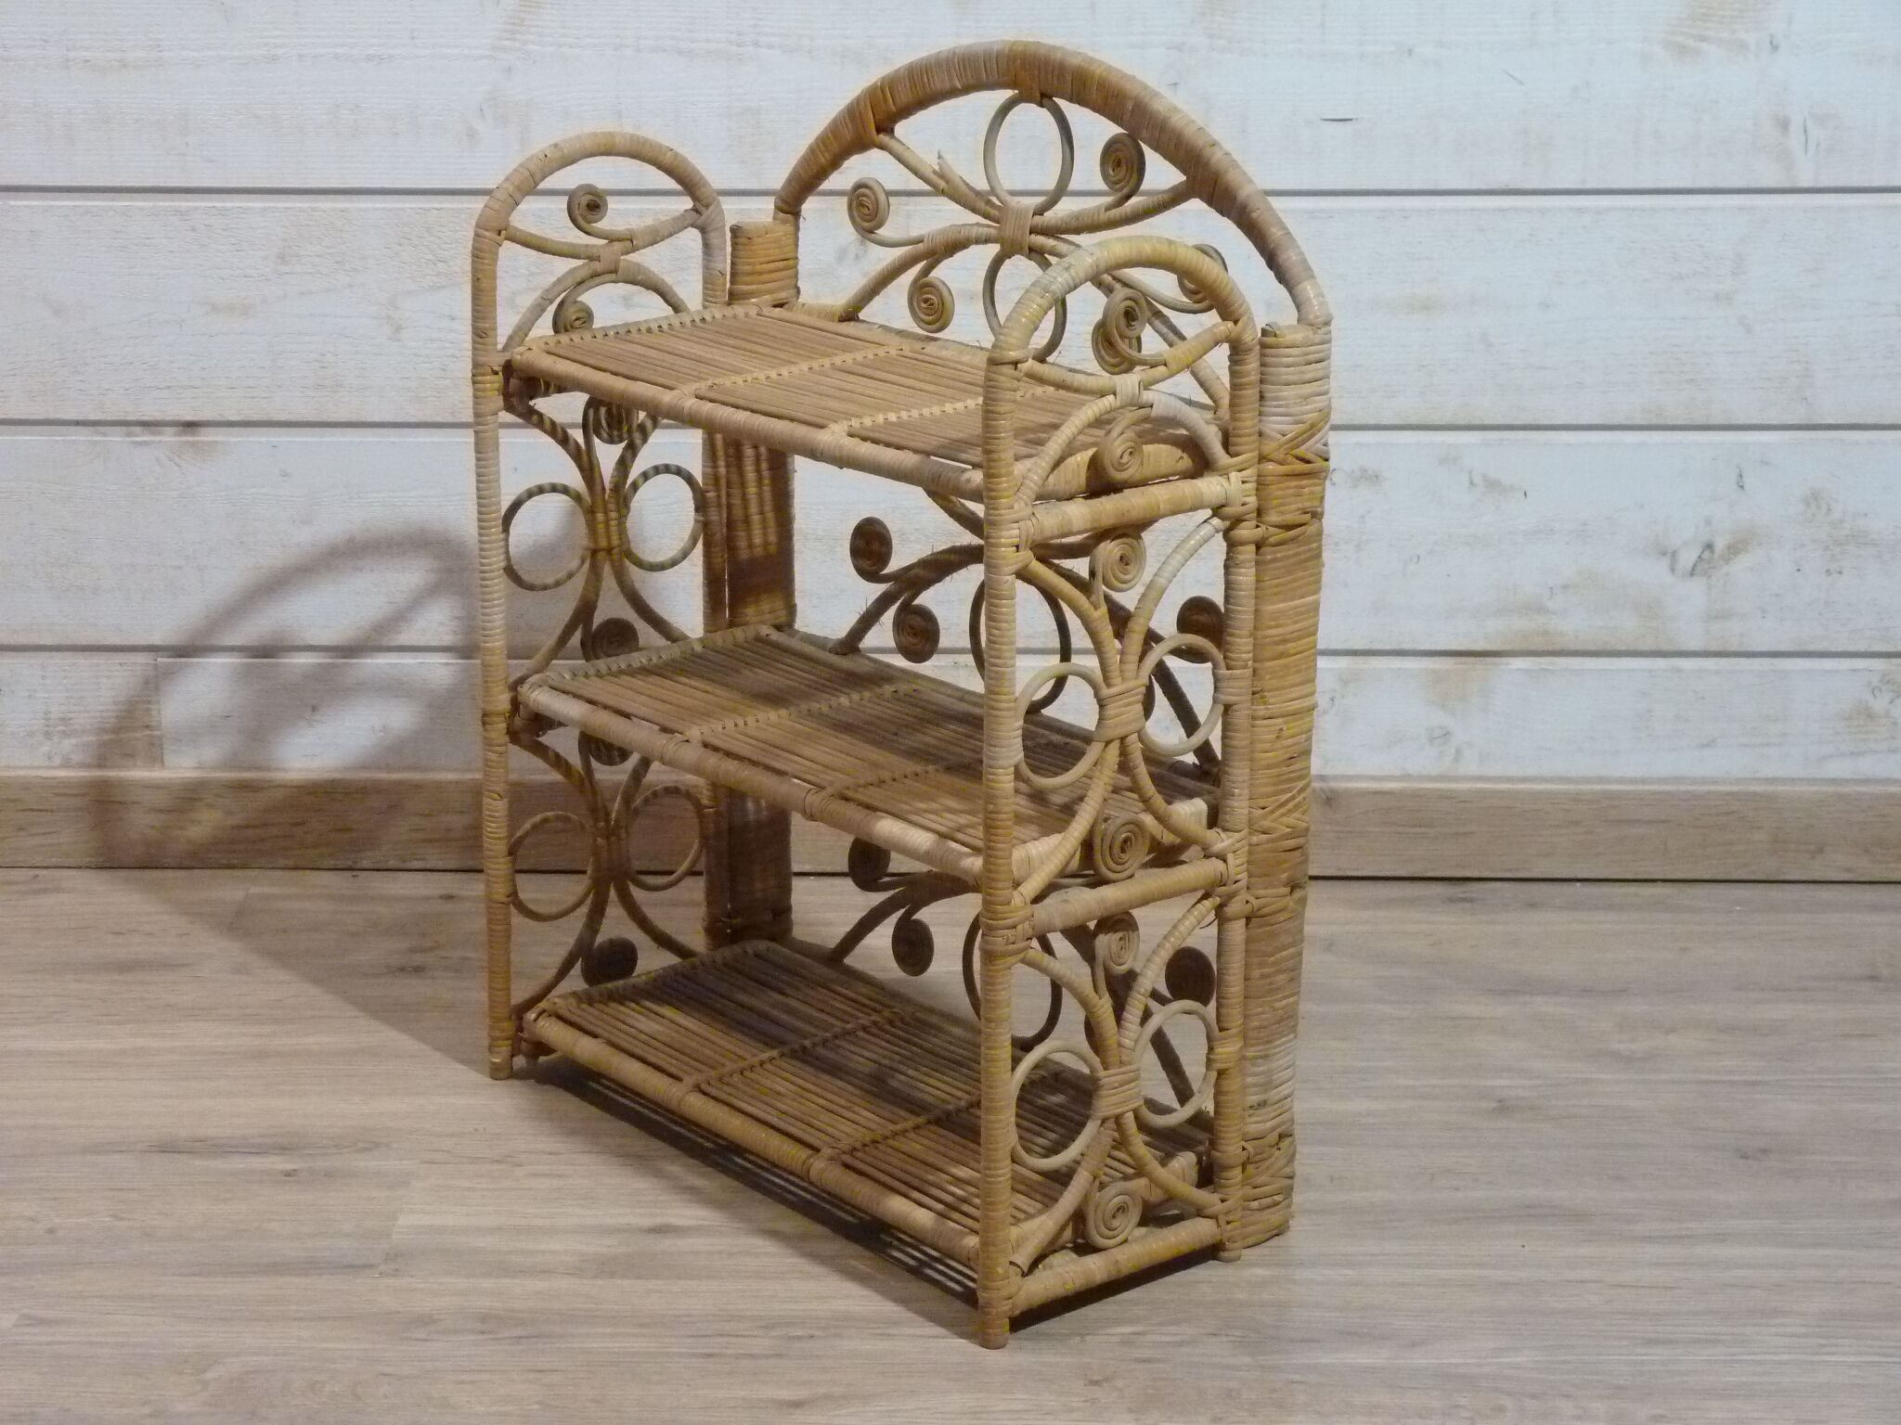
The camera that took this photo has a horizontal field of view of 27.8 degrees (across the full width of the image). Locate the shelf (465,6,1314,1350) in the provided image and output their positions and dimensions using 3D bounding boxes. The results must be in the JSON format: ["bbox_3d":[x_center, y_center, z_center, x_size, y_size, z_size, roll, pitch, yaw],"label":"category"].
[{"bbox_3d":[-0.039,-0.048,2.100,0.223,0.616,0.479,-12,21,-37],"label":"shelf"}]

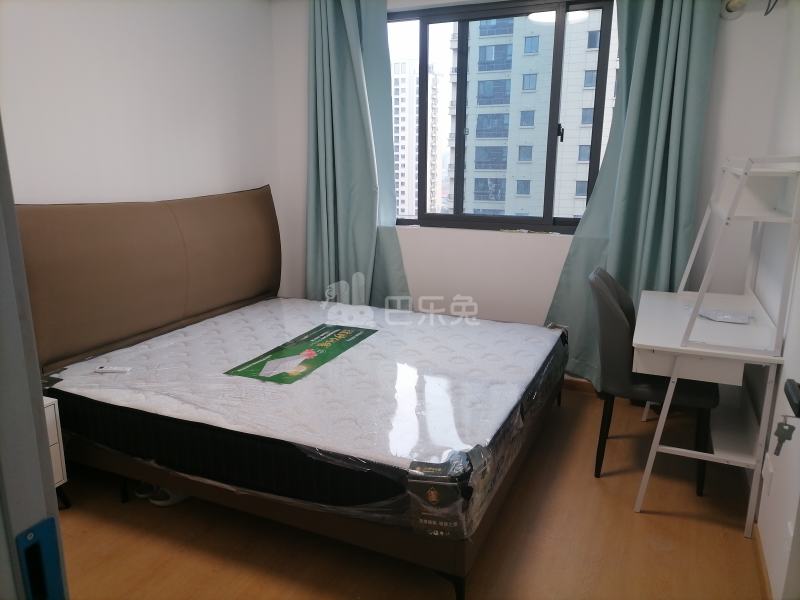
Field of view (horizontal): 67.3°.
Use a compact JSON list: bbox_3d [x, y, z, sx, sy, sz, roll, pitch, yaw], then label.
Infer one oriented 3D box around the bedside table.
[{"bbox_3d":[-1.640,0.658,2.346,0.395,0.470,0.427,6,15,23],"label":"bedside table"}]

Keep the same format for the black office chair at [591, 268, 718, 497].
[{"bbox_3d":[1.143,0.341,2.766,0.600,0.900,0.480,6,15,23],"label":"black office chair"}]

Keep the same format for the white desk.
[{"bbox_3d":[1.323,0.438,2.745,0.496,0.723,1.018,6,15,23],"label":"white desk"}]

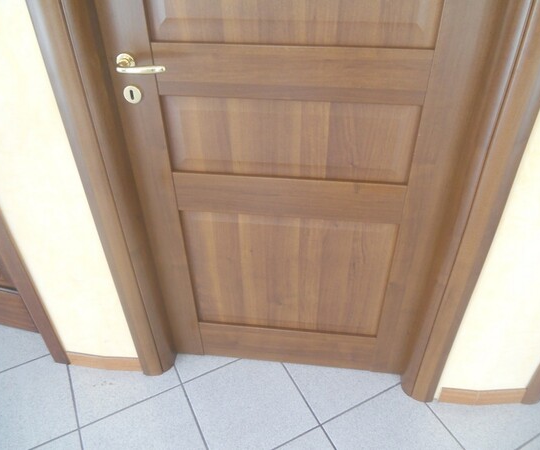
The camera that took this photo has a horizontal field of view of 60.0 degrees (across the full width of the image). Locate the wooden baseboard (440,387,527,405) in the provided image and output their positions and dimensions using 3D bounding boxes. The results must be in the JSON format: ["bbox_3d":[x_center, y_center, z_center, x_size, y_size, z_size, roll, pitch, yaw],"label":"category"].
[{"bbox_3d":[0.676,0.545,1.484,0.264,0.068,0.017,0,38,2],"label":"wooden baseboard"}]

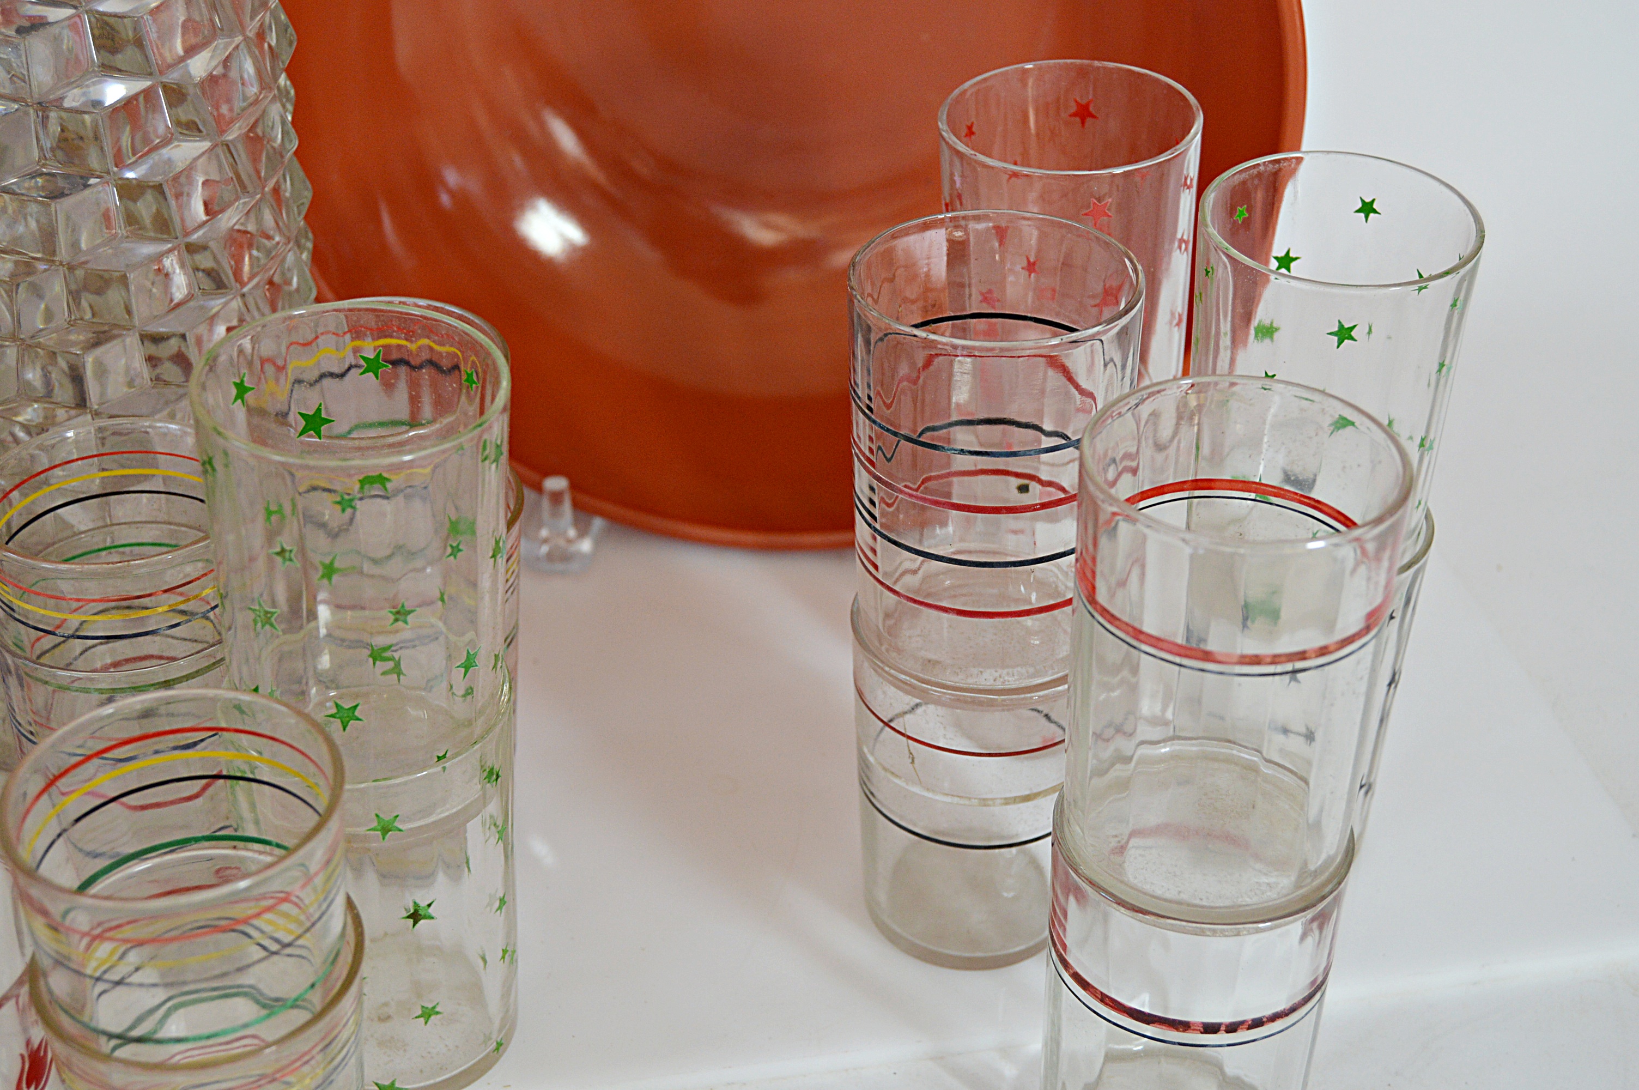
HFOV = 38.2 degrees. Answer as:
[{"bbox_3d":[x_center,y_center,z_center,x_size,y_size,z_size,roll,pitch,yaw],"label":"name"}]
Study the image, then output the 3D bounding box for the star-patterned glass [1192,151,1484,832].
[{"bbox_3d":[0.130,0.001,0.646,0.070,0.200,0.070,0,35,0],"label":"star-patterned glass"}]

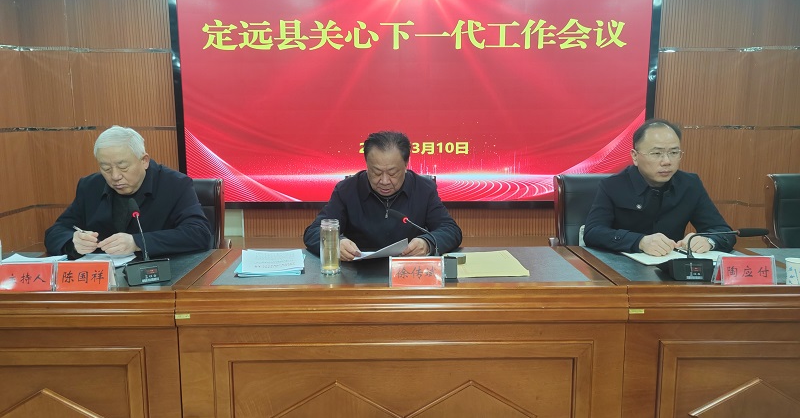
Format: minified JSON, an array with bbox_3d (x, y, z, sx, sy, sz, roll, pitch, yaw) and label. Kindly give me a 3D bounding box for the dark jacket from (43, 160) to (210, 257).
[{"bbox_3d":[-1.049,0.123,2.559,0.618,0.639,0.577,0,8,0],"label":"dark jacket"}]

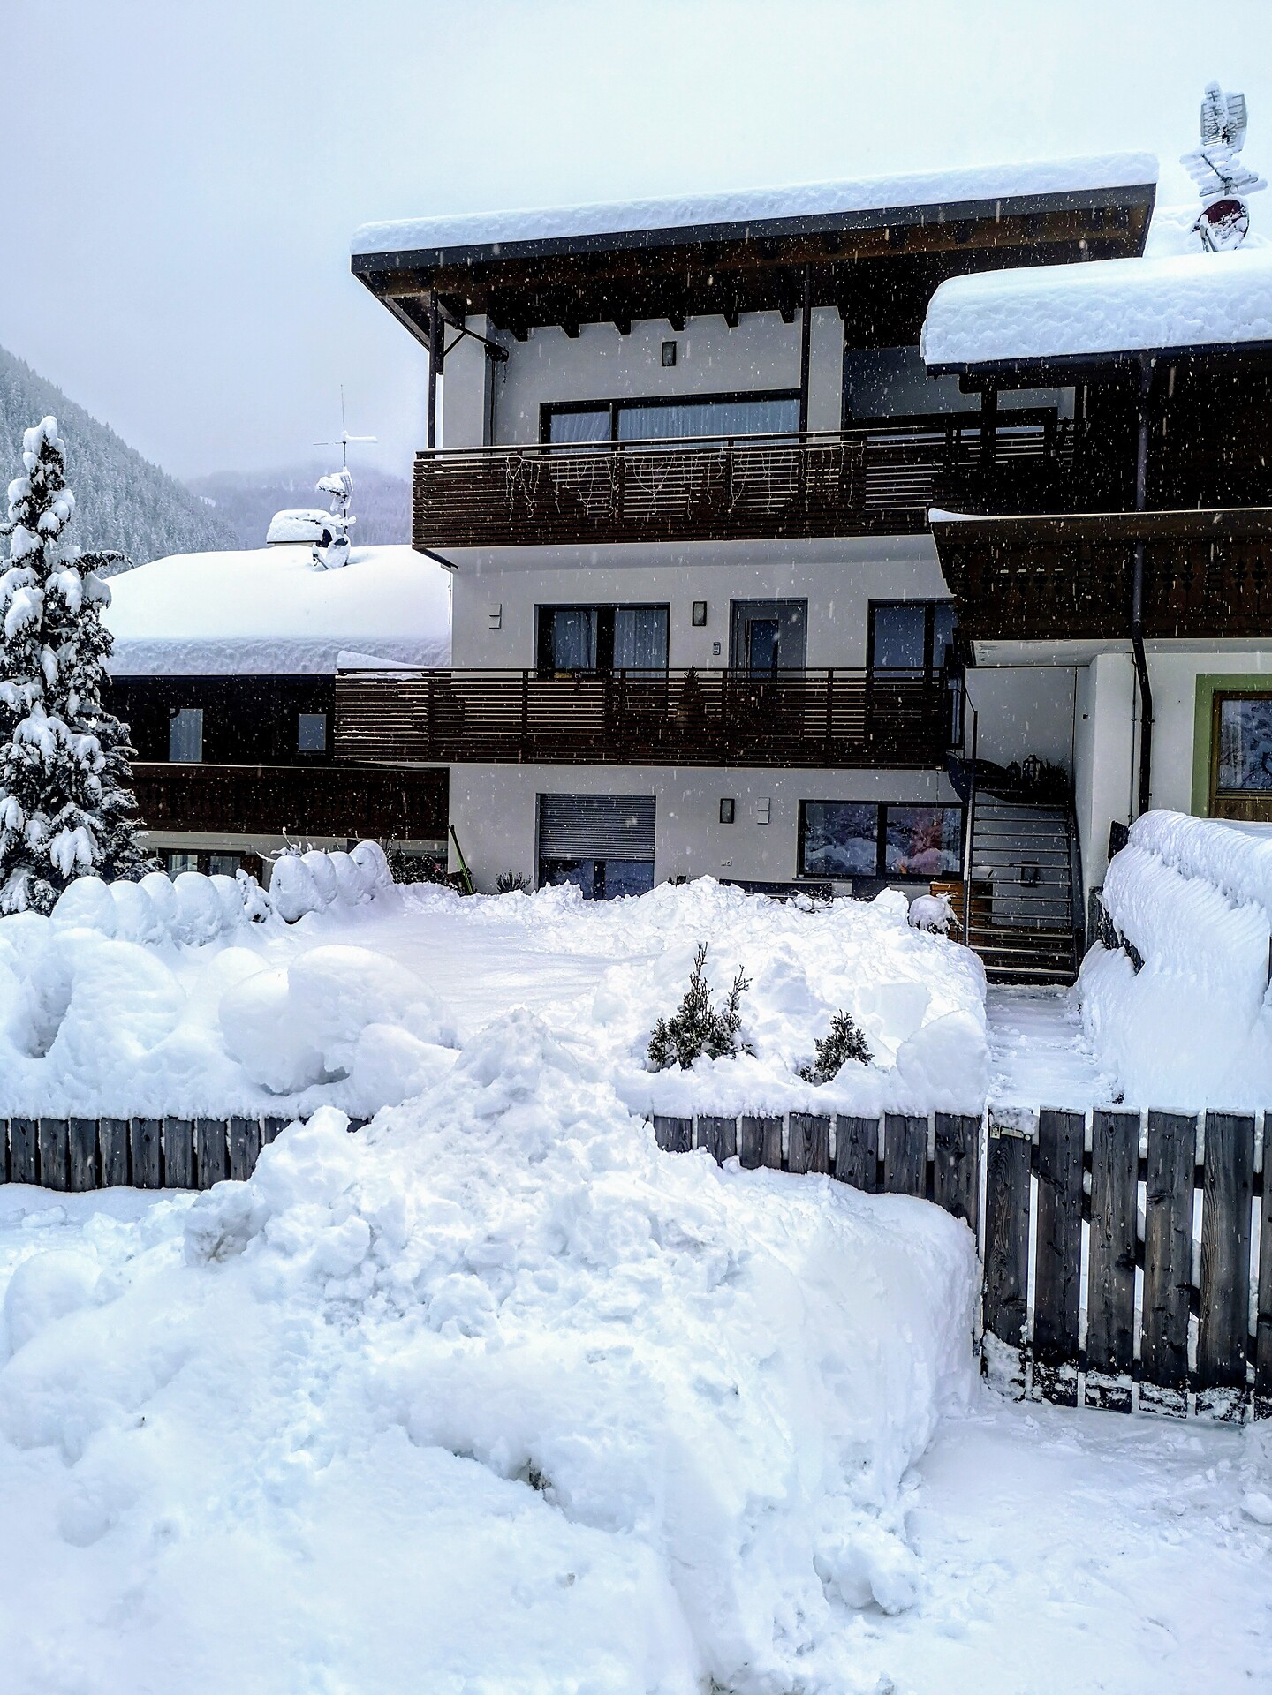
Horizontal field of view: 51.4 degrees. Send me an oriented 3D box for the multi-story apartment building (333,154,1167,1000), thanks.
[{"bbox_3d":[2.047,-3.482,21.762,10.610,9.550,10.200,2,2,14],"label":"multi-story apartment building"}]

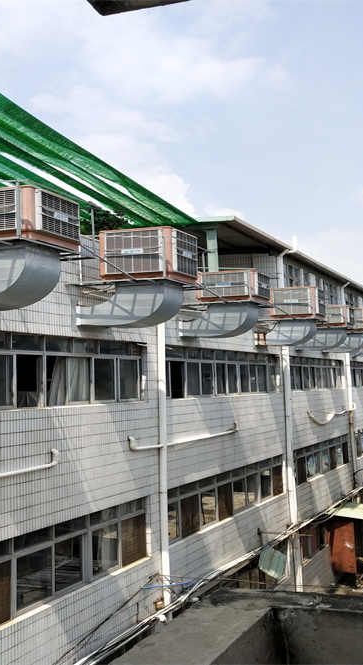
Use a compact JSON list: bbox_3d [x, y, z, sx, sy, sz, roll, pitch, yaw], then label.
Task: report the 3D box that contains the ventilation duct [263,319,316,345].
[{"bbox_3d":[2.806,0.060,20.394,1.645,0.658,0.714,-4,-5,25],"label":"ventilation duct"}]

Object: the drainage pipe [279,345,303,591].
[{"bbox_3d":[3.386,4.441,23.532,0.166,8.280,0.166,-3,-4,24],"label":"drainage pipe"}]

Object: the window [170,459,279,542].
[{"bbox_3d":[1.311,3.908,18.867,0.105,1.092,7.420,-4,-5,25],"label":"window"}]

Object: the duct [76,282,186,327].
[{"bbox_3d":[-0.831,-0.398,12.778,1.715,0.665,0.721,-4,-5,25],"label":"duct"}]

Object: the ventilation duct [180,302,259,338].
[{"bbox_3d":[0.852,-0.204,16.667,1.656,0.669,0.690,-3,-4,24],"label":"ventilation duct"}]

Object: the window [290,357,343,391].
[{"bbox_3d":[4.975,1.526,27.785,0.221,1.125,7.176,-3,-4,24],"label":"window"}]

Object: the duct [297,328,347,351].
[{"bbox_3d":[4.391,0.252,24.444,1.656,0.669,0.690,-3,-4,24],"label":"duct"}]

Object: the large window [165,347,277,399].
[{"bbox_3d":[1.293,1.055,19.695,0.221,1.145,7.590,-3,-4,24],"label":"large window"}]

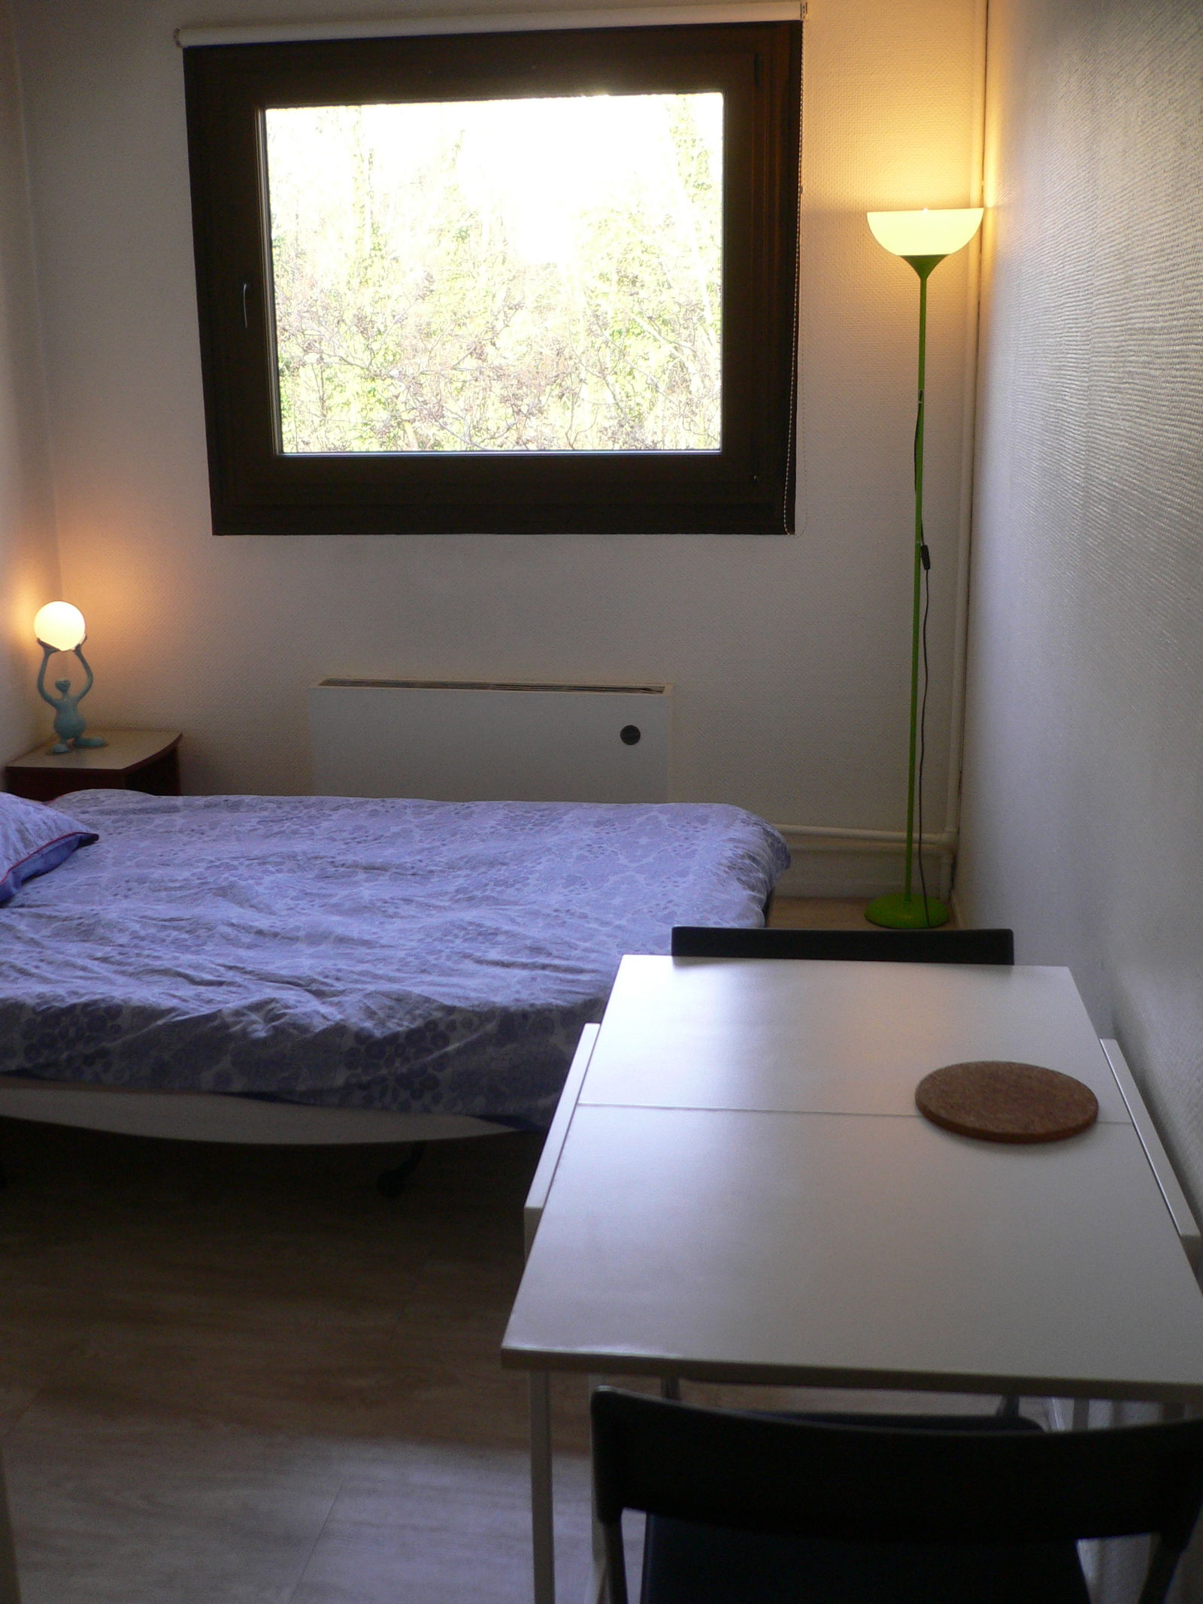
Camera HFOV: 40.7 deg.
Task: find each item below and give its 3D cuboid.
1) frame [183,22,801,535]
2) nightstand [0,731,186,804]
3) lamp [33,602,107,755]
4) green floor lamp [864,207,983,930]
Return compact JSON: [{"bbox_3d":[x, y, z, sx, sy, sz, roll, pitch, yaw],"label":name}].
[{"bbox_3d":[-0.294,-1.340,4.247,1.600,1.270,0.100,1,15,7],"label":"frame"},{"bbox_3d":[-1.378,0.072,4.516,0.370,0.453,0.475,1,15,7],"label":"nightstand"},{"bbox_3d":[-1.457,-0.336,4.404,0.165,0.400,0.165,-11,18,-35],"label":"lamp"},{"bbox_3d":[0.809,-0.571,4.171,0.283,1.825,0.283,1,15,7],"label":"green floor lamp"}]

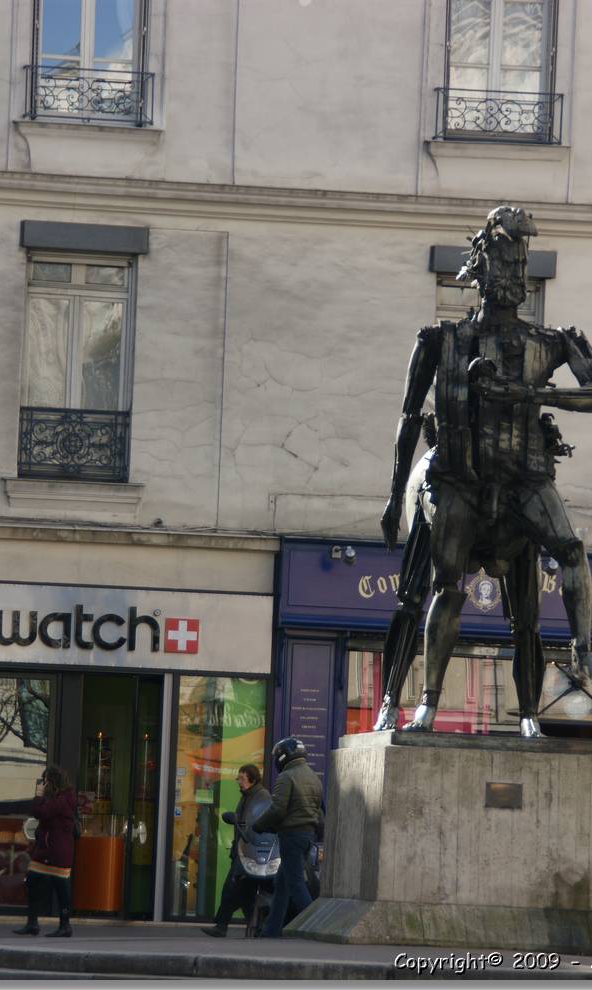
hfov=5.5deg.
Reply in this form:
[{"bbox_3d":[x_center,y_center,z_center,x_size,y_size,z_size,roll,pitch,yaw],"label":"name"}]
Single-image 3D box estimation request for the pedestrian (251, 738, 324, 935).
[{"bbox_3d":[-0.104,3.218,58.246,0.540,1.870,0.520,1,-4,25],"label":"pedestrian"}]

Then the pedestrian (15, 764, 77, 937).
[{"bbox_3d":[-2.456,3.447,60.252,0.560,1.660,0.500,2,-3,10],"label":"pedestrian"}]

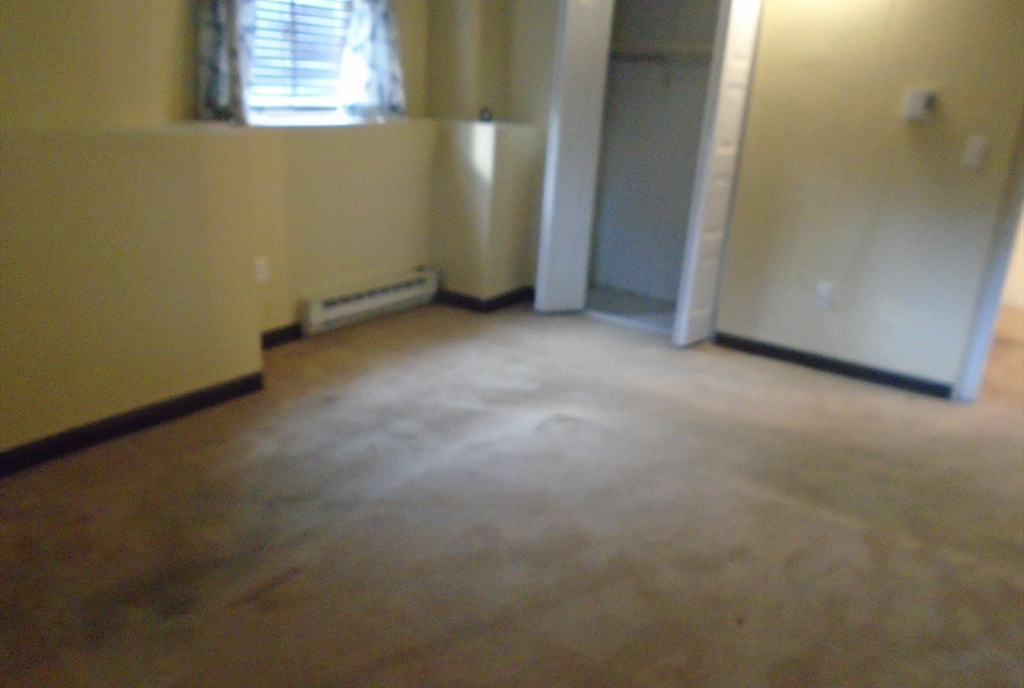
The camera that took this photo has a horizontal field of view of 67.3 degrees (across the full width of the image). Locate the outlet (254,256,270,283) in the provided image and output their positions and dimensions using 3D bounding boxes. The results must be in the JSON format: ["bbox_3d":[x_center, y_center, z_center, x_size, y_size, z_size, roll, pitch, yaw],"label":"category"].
[{"bbox_3d":[-1.187,-0.354,3.651,0.010,0.116,0.072,15,21,30],"label":"outlet"}]

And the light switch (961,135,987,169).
[{"bbox_3d":[2.084,-0.868,3.468,0.073,0.117,0.013,15,21,30],"label":"light switch"}]

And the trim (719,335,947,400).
[{"bbox_3d":[1.645,0.101,4.044,1.213,0.085,0.015,15,21,30],"label":"trim"}]

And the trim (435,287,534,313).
[{"bbox_3d":[-0.192,-0.313,4.886,0.419,0.093,0.471,15,21,30],"label":"trim"}]

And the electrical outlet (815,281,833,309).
[{"bbox_3d":[1.608,-0.254,3.967,0.072,0.116,0.011,15,21,30],"label":"electrical outlet"}]

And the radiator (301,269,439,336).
[{"bbox_3d":[-0.762,-0.243,4.353,0.062,0.181,1.045,15,21,30],"label":"radiator"}]

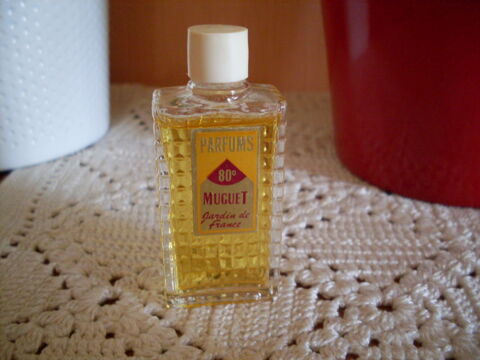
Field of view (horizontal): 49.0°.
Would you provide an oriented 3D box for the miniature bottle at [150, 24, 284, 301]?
[{"bbox_3d":[-0.005,-0.003,0.138,0.030,0.071,0.020,-1,25,-4],"label":"miniature bottle"}]

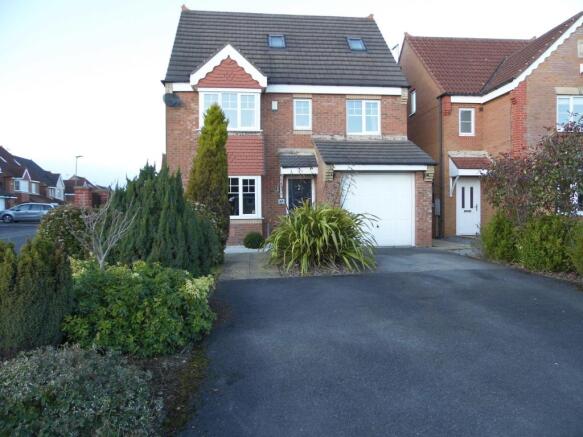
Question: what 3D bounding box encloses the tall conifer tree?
[{"bbox_3d":[-2.090,-0.955,10.600,1.100,3.806,1.100,0,1,-6],"label":"tall conifer tree"}]

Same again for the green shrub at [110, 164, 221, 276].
[{"bbox_3d":[-2.562,-0.024,8.700,2.100,2.142,1.800,0,1,-6],"label":"green shrub"}]

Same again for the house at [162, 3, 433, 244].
[{"bbox_3d":[-0.321,-3.835,16.343,7.980,9.250,9.950,0,1,-6],"label":"house"}]

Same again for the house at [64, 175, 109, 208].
[{"bbox_3d":[-39.734,-4.213,82.000,10.000,8.519,9.000,-1,1,-14],"label":"house"}]

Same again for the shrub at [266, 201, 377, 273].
[{"bbox_3d":[0.577,0.346,9.000,2.250,1.334,2.000,0,1,-6],"label":"shrub"}]

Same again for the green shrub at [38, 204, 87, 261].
[{"bbox_3d":[-4.489,0.407,8.400,1.150,1.332,1.100,0,1,-6],"label":"green shrub"}]

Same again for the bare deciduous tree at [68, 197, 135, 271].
[{"bbox_3d":[-2.888,0.407,6.400,1.000,1.514,0.900,0,1,-6],"label":"bare deciduous tree"}]

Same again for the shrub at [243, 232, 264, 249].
[{"bbox_3d":[-1.101,0.626,12.200,0.610,0.470,0.610,0,1,-6],"label":"shrub"}]

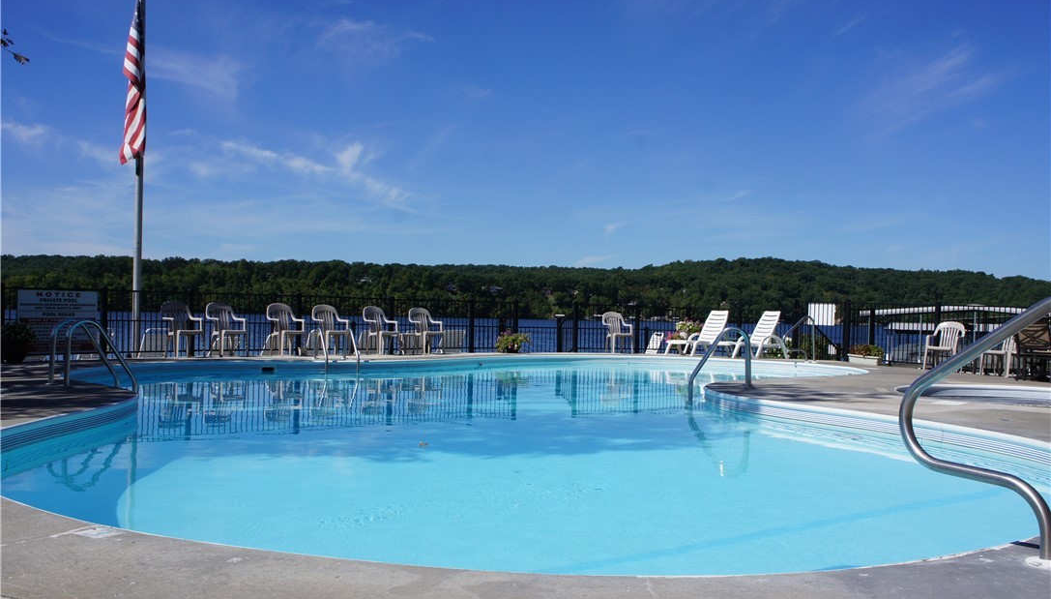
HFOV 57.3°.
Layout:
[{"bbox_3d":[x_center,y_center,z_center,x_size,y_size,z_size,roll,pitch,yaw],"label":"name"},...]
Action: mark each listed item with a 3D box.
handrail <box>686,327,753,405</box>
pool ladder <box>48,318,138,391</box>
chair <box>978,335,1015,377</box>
[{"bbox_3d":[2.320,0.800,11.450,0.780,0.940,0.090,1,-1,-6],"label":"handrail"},{"bbox_3d":[-4.440,0.620,9.880,0.700,0.820,0.600,2,-1,-43],"label":"pool ladder"},{"bbox_3d":[7.750,0.820,15.650,0.570,0.870,0.570,2,-1,-37],"label":"chair"}]

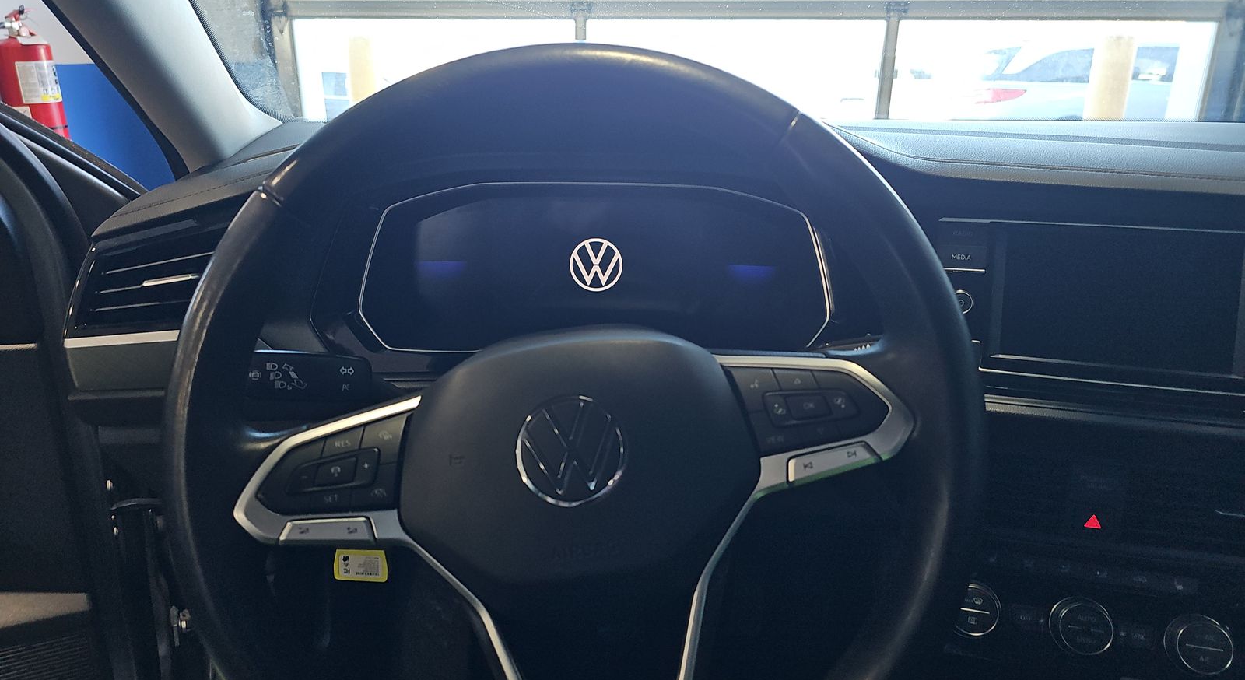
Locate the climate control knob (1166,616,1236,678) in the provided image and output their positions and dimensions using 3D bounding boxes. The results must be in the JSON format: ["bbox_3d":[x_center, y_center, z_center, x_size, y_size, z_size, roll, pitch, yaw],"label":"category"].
[{"bbox_3d":[0.422,0.223,0.605,0.041,0.041,0.016,5,-3,13],"label":"climate control knob"}]

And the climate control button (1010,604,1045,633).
[{"bbox_3d":[0.306,0.210,0.626,0.022,0.018,0.006,5,-11,16],"label":"climate control button"}]

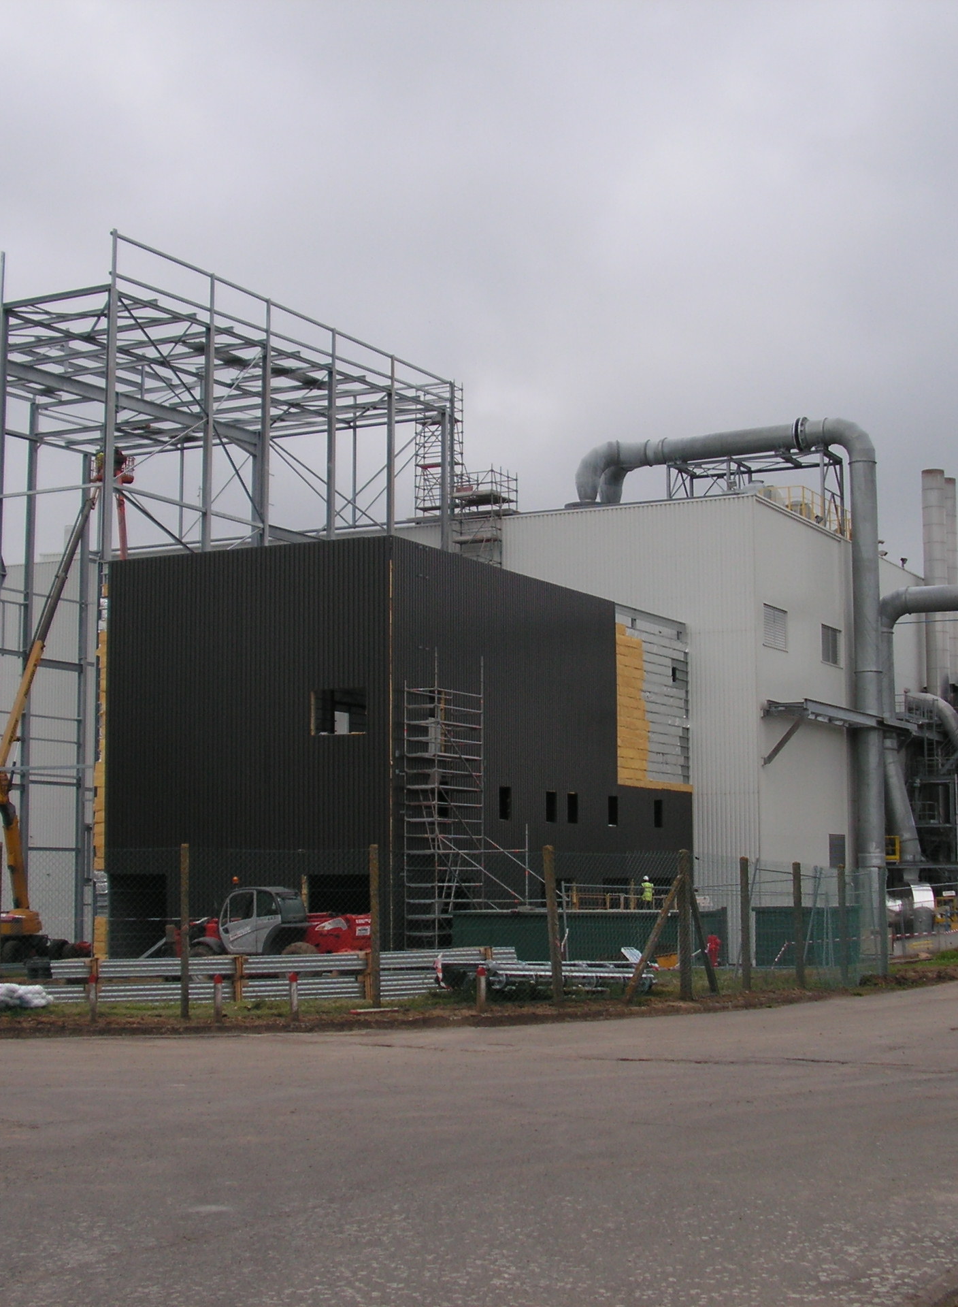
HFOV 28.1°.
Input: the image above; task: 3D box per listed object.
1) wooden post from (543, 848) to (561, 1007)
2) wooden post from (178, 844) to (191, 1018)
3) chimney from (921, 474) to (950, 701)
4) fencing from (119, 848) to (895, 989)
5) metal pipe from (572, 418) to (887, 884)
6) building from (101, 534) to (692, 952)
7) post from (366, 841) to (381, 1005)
[{"bbox_3d":[0.912,3.282,23.206,0.110,1.899,0.110,-2,-6,0],"label":"wooden post"},{"bbox_3d":[-3.218,3.050,20.956,0.100,1.901,0.100,0,-6,0],"label":"wooden post"},{"bbox_3d":[22.810,-3.455,95.355,1.170,11.400,1.170,-3,-7,28],"label":"chimney"},{"bbox_3d":[2.384,3.706,26.185,2.467,2.070,16.993,-6,-8,41],"label":"fencing"},{"bbox_3d":[11.621,0.803,90.288,15.200,23.200,3.100,-3,-7,28],"label":"metal pipe"},{"bbox_3d":[-1.869,4.514,71.650,11.400,13.450,24.200,-3,-7,28],"label":"building"},{"bbox_3d":[-1.232,3.223,22.706,0.105,1.897,0.105,0,-6,0],"label":"post"}]

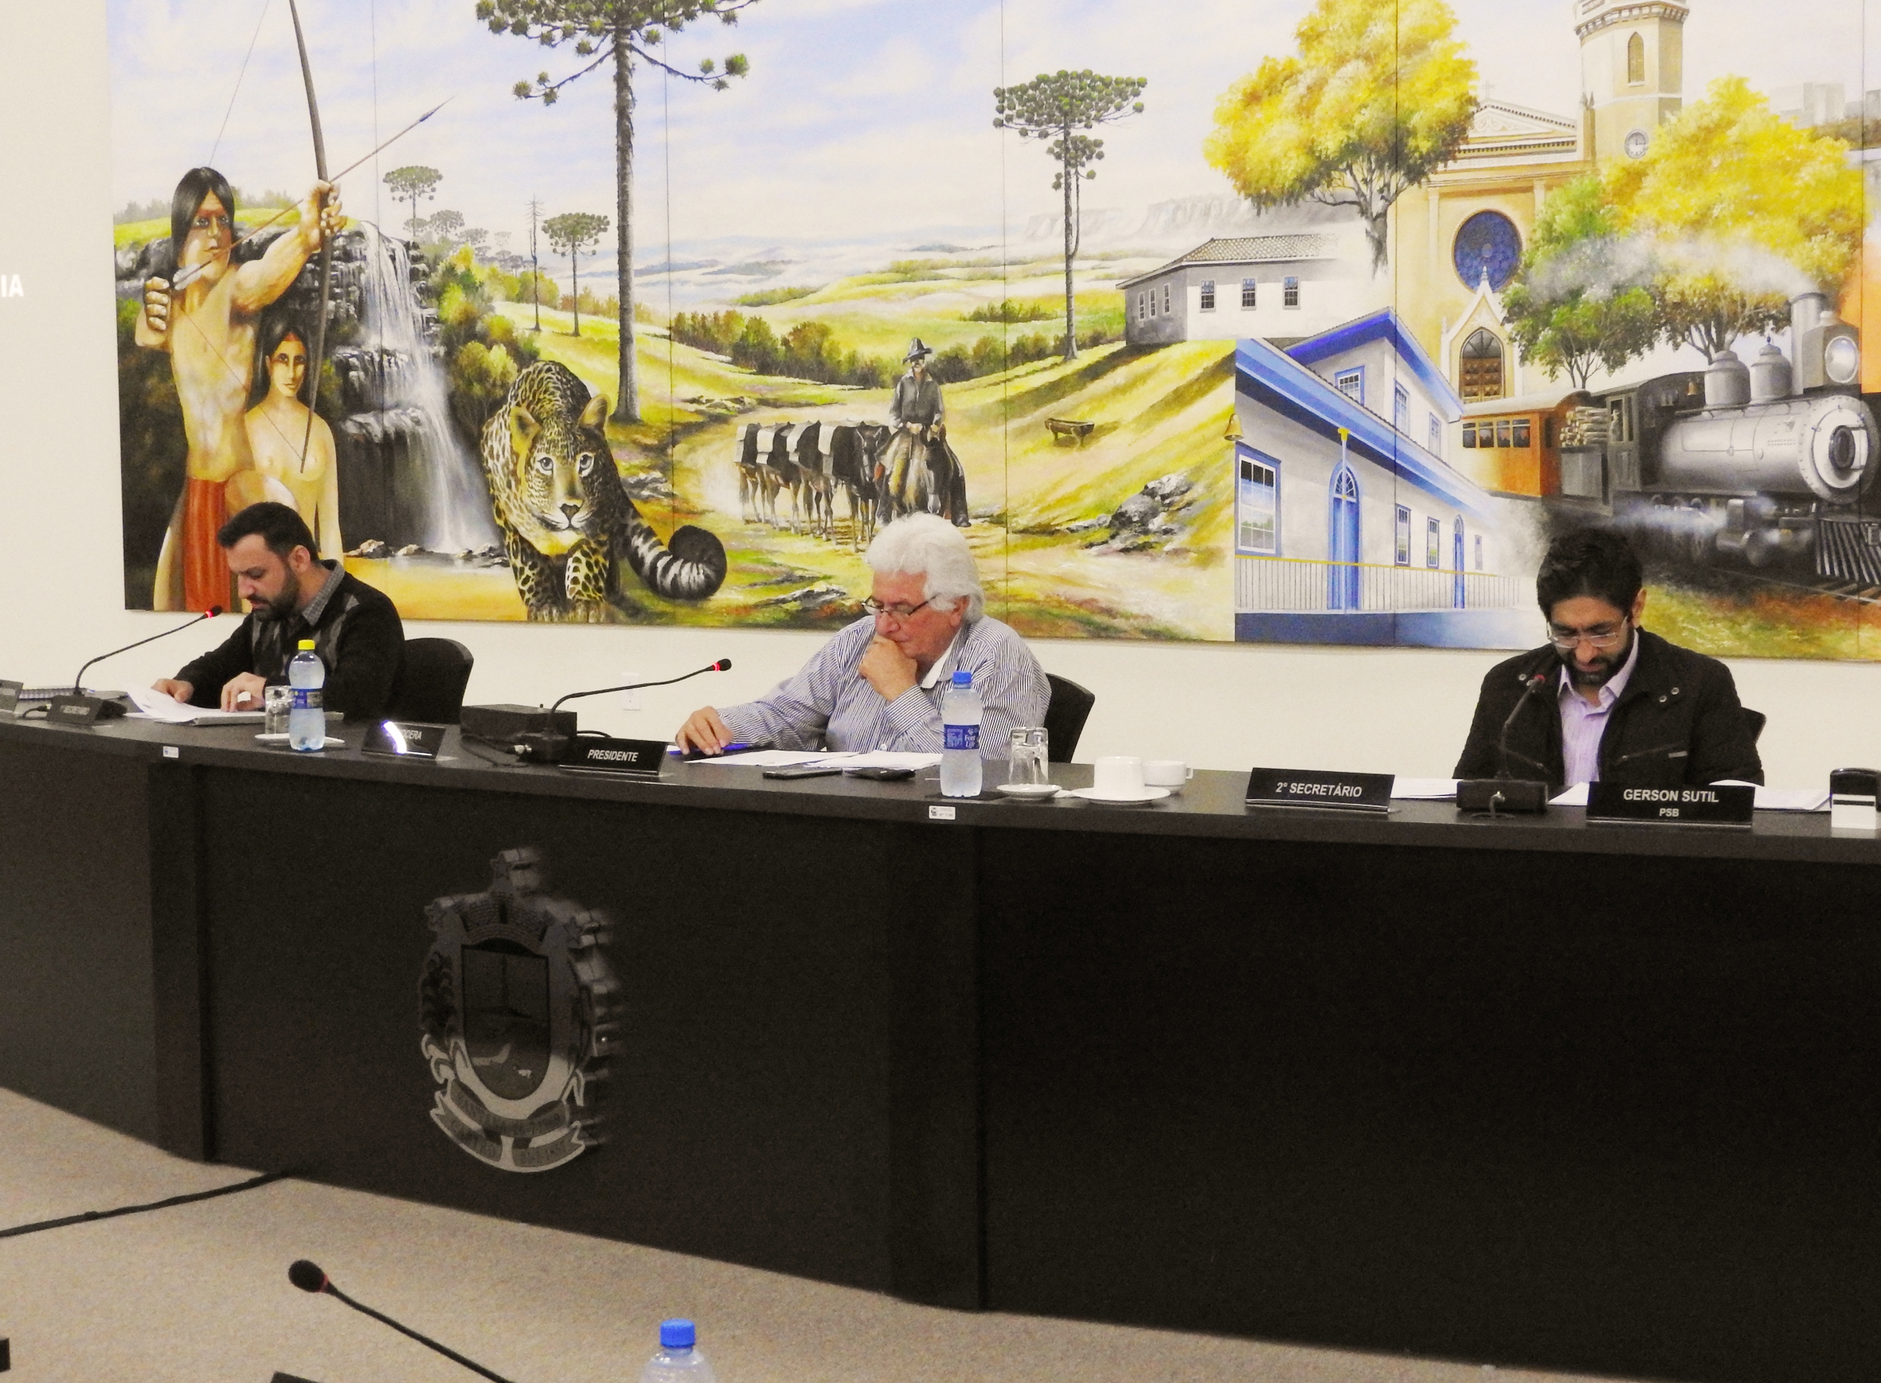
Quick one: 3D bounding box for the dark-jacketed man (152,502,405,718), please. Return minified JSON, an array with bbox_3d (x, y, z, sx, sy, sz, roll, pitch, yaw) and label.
[{"bbox_3d":[-1.418,0.207,7.185,0.600,1.240,0.780,3,6,42],"label":"dark-jacketed man"}]

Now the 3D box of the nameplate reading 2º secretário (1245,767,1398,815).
[{"bbox_3d":[0.601,0.152,5.122,0.247,0.057,0.050,2,5,32],"label":"nameplate reading 2º secretário"}]

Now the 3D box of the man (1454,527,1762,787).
[{"bbox_3d":[1.123,0.323,5.500,0.580,1.210,0.780,1,5,23],"label":"man"}]

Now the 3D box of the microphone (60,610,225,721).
[{"bbox_3d":[-1.735,-0.054,7.059,0.370,0.224,0.120,-2,4,-14],"label":"microphone"}]

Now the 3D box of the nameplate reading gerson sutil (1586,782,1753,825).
[{"bbox_3d":[1.079,0.168,4.803,0.240,0.060,0.048,1,5,24],"label":"nameplate reading gerson sutil"}]

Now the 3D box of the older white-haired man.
[{"bbox_3d":[-0.062,0.270,6.132,0.600,1.200,0.650,3,5,37],"label":"older white-haired man"}]

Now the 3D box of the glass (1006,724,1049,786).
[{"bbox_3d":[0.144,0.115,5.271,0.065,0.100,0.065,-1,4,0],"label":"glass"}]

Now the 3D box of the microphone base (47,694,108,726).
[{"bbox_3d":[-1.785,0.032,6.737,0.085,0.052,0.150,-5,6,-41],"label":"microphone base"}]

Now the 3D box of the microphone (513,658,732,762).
[{"bbox_3d":[-0.599,0.035,6.115,0.415,0.166,0.130,-2,5,-18],"label":"microphone"}]

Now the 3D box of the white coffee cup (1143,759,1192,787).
[{"bbox_3d":[0.374,0.141,5.333,0.083,0.050,0.068,-1,4,0],"label":"white coffee cup"}]

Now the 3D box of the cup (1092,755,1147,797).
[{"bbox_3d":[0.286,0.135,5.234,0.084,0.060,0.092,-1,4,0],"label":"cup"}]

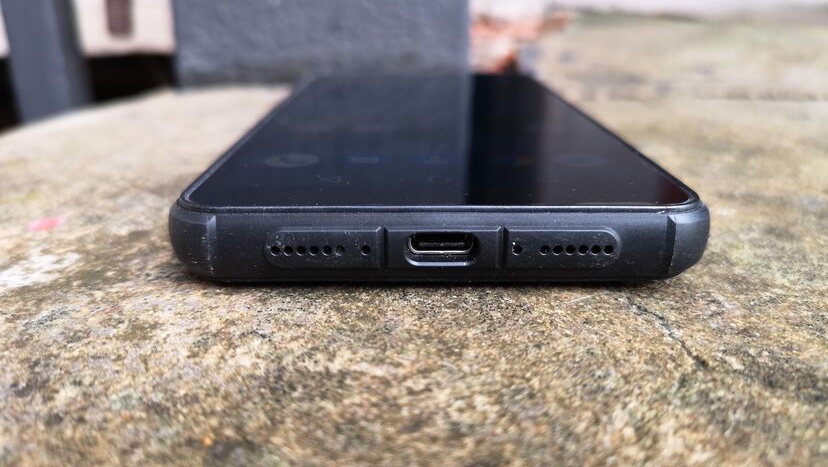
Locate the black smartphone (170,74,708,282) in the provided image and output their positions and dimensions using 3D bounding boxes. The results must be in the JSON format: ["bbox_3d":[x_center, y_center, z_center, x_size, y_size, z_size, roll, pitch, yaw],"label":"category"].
[{"bbox_3d":[0.003,-0.025,0.159,0.077,0.011,0.158,0,20,0],"label":"black smartphone"}]

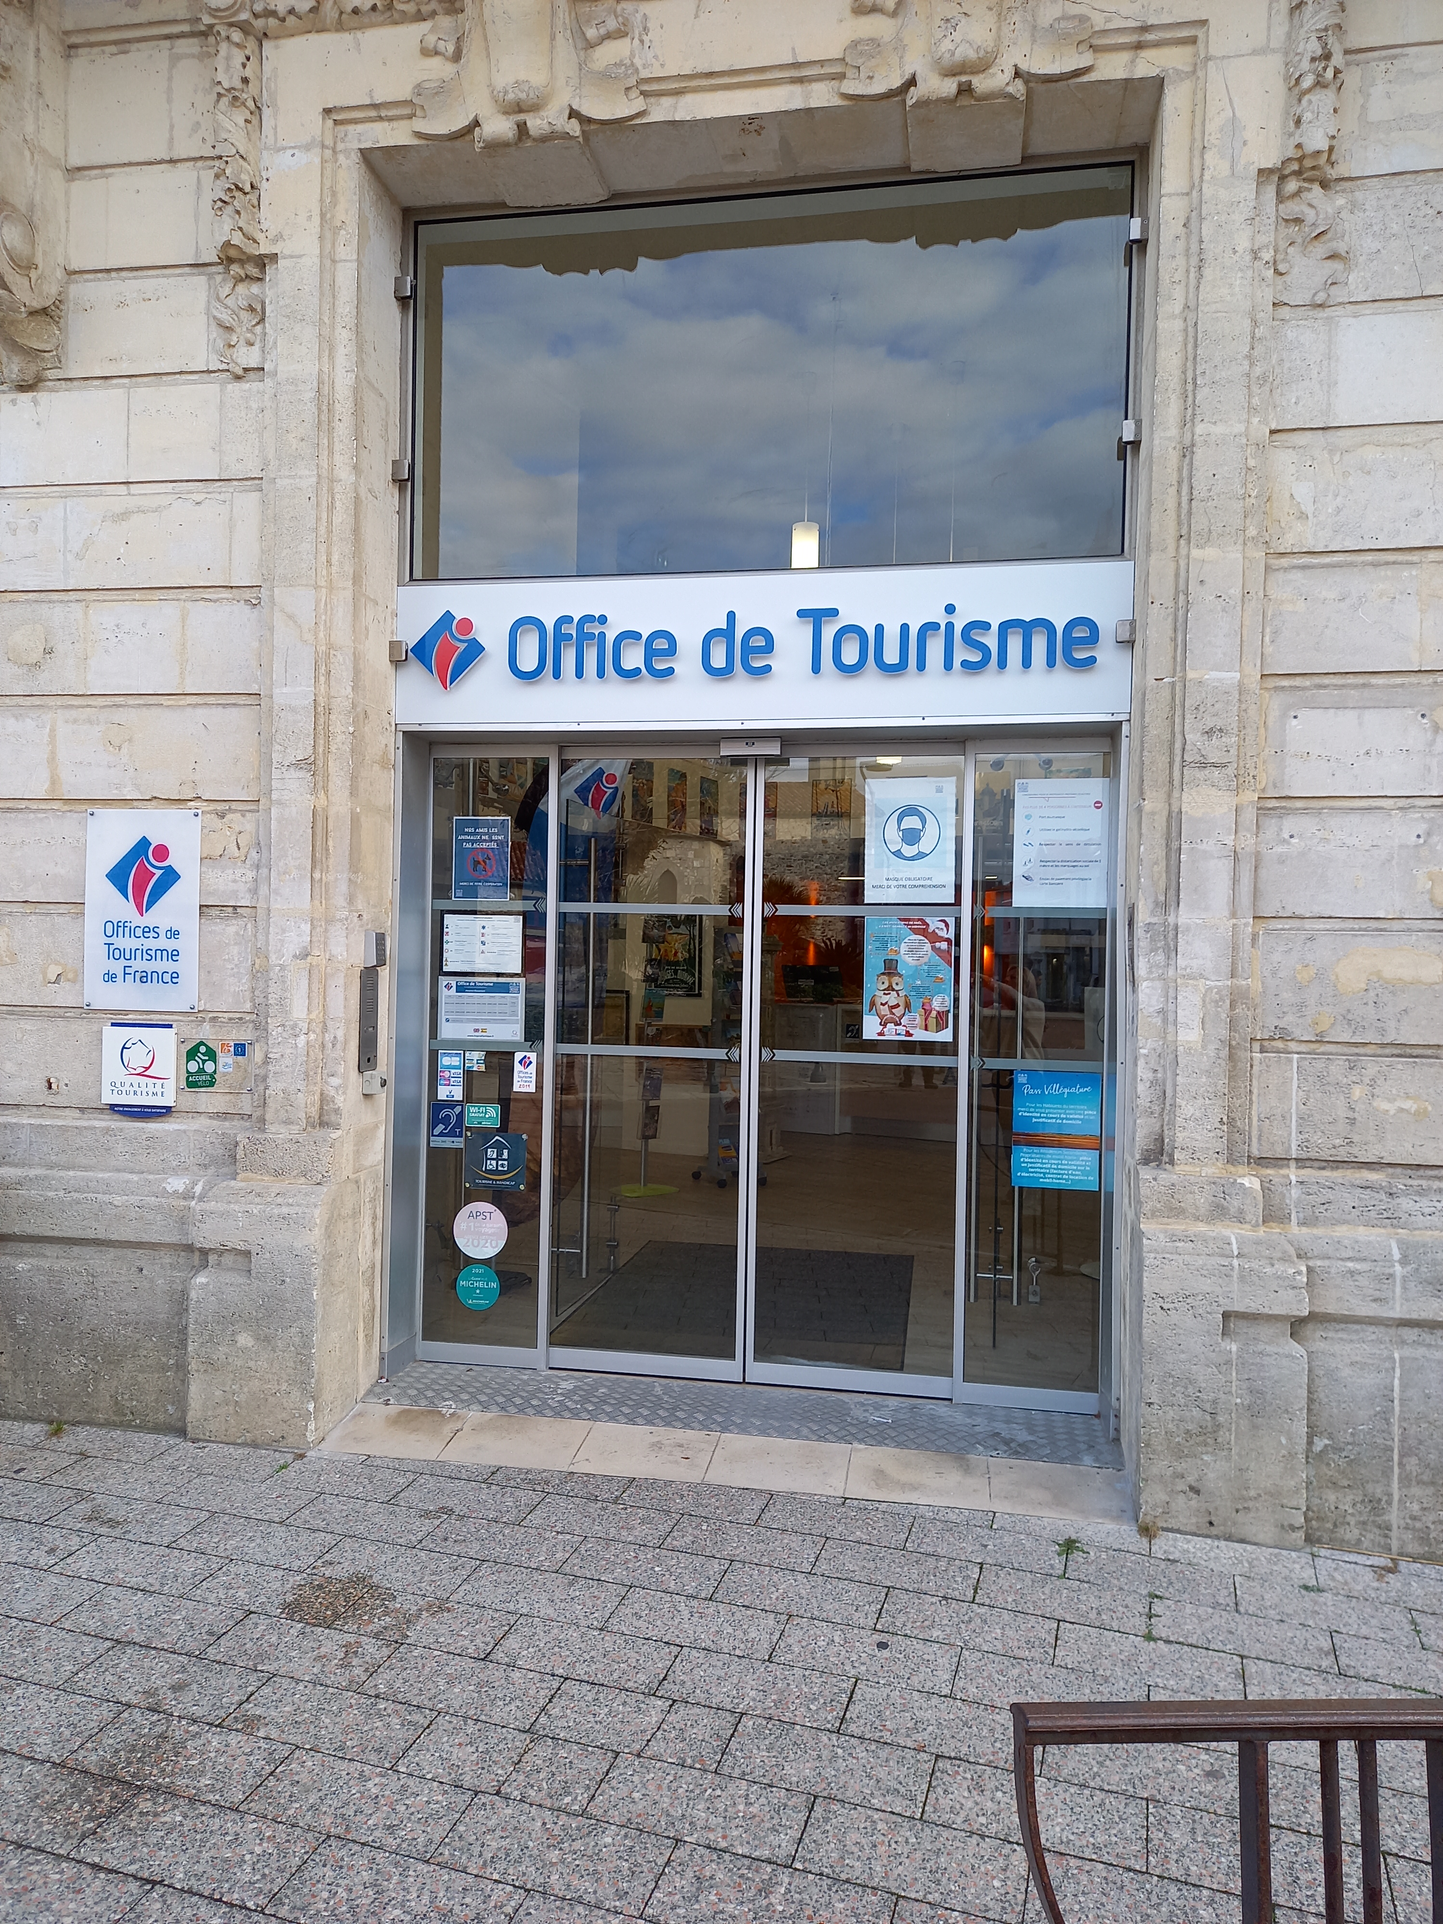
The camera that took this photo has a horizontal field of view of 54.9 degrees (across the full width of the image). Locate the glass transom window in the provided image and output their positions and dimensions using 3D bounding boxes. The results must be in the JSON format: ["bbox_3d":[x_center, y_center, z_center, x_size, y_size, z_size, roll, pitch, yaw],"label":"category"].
[{"bbox_3d":[0.108,-1.877,4.509,2.339,1.215,0.070,1,0,11],"label":"glass transom window"}]

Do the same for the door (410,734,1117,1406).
[{"bbox_3d":[0.103,0.339,4.782,2.349,2.215,0.120,1,0,11],"label":"door"}]

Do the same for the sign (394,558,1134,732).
[{"bbox_3d":[0.086,-1.003,4.500,2.391,0.493,0.070,1,0,11],"label":"sign"}]

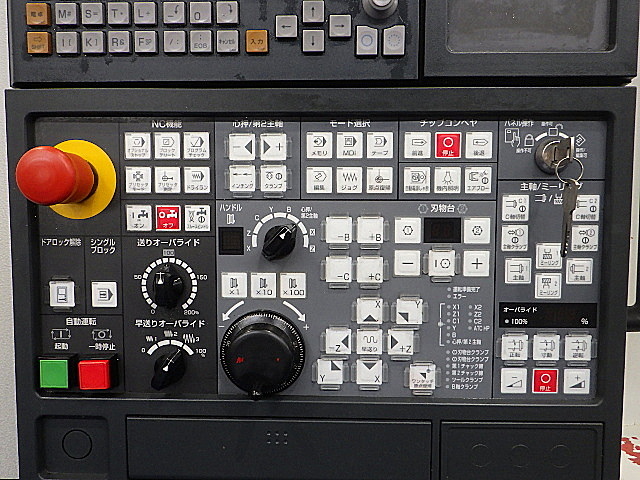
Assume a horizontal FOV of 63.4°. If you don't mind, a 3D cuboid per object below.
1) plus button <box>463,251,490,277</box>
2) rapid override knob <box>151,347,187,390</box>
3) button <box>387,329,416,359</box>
[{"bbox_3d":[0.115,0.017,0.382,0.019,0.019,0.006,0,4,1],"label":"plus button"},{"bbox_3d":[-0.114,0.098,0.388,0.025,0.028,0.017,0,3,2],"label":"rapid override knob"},{"bbox_3d":[0.060,0.076,0.387,0.019,0.019,0.006,0,3,2],"label":"button"}]

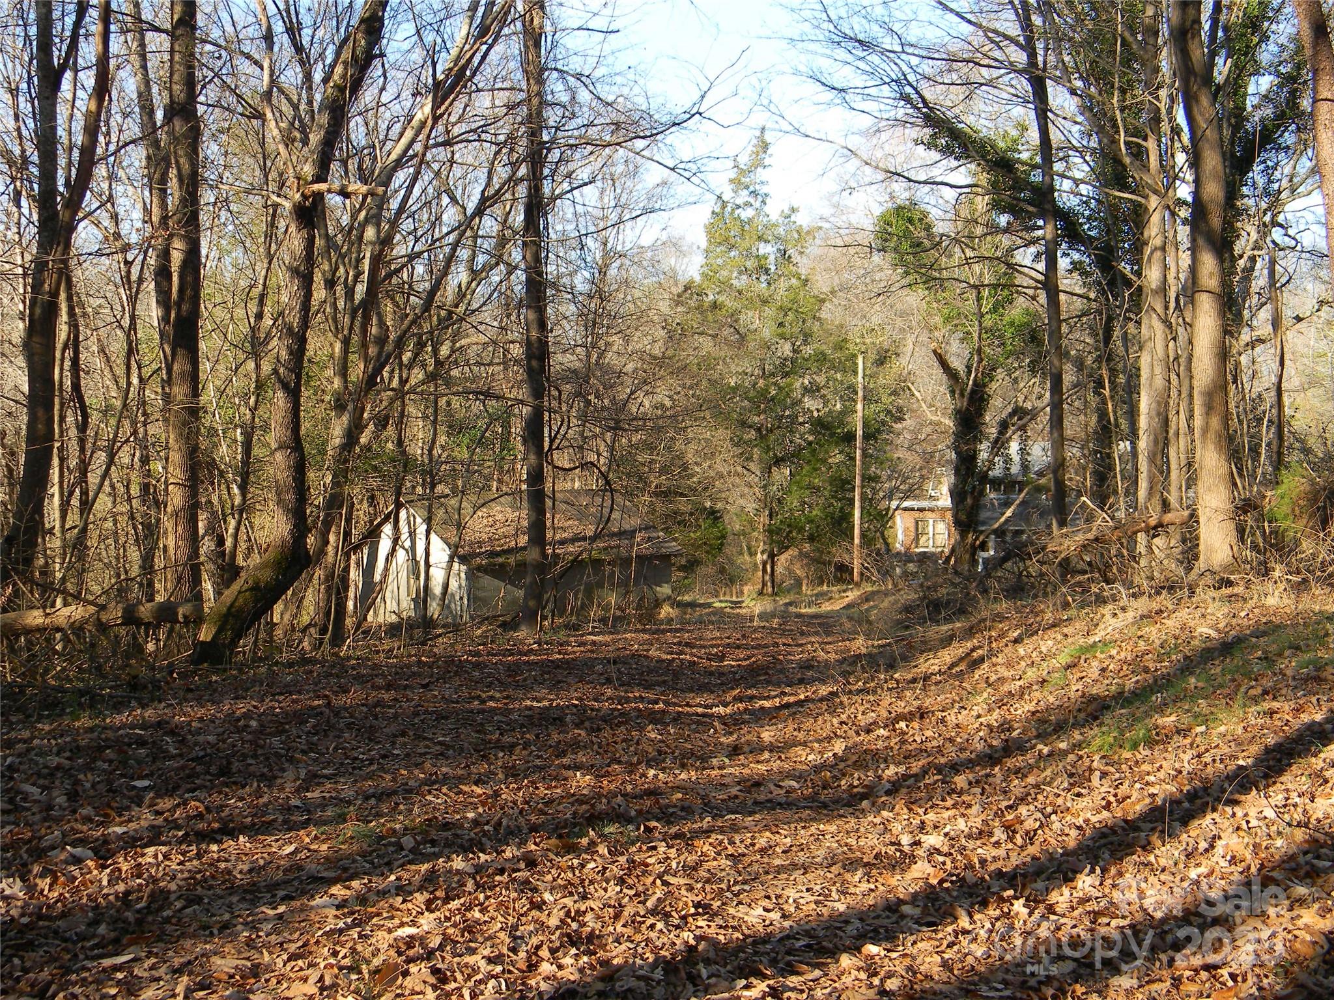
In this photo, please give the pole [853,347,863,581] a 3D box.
[{"bbox_3d":[6.173,-1.009,51.000,0.270,7.501,0.260,0,-1,0],"label":"pole"}]

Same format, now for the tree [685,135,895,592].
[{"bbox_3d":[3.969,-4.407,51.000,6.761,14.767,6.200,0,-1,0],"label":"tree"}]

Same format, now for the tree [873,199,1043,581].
[{"bbox_3d":[8.326,-3.354,45.000,4.808,10.715,4.600,0,-1,0],"label":"tree"}]

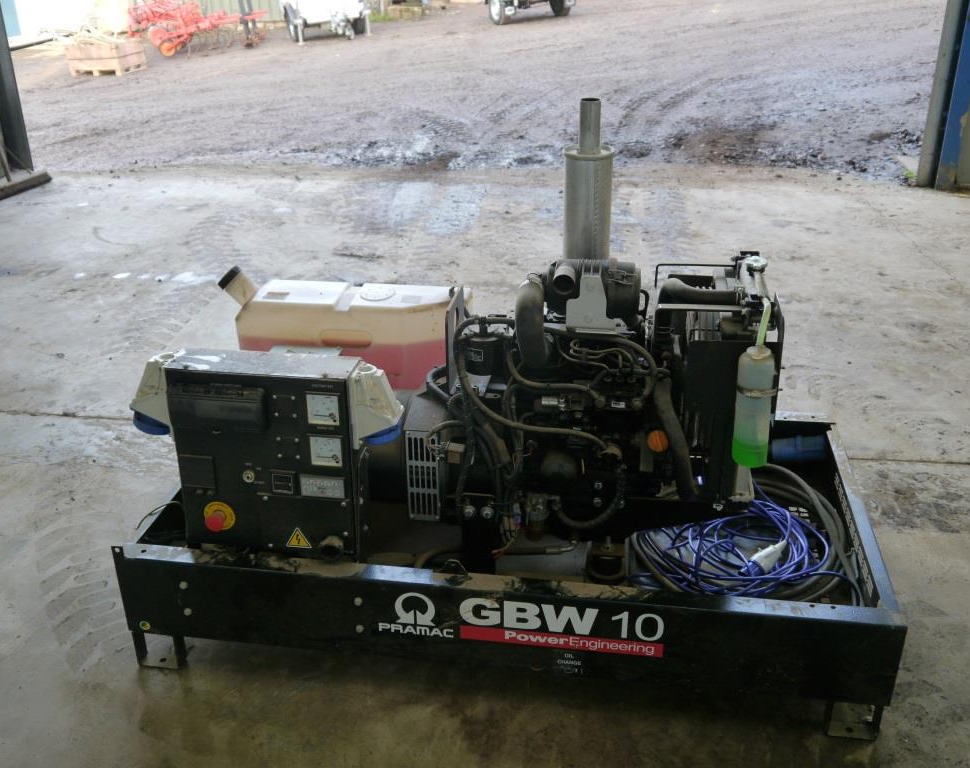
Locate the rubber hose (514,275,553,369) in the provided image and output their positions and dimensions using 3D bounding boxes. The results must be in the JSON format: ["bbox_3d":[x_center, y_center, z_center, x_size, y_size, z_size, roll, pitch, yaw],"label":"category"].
[{"bbox_3d":[0.105,-0.131,2.160,0.074,0.191,0.107,3,25,8],"label":"rubber hose"}]

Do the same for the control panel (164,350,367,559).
[{"bbox_3d":[-0.450,0.167,2.142,0.386,0.454,0.105,3,25,8],"label":"control panel"}]

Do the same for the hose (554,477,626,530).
[{"bbox_3d":[0.238,0.266,2.259,0.146,0.115,0.055,3,25,8],"label":"hose"}]

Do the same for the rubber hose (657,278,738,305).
[{"bbox_3d":[0.453,-0.191,2.153,0.160,0.066,0.059,3,25,8],"label":"rubber hose"}]

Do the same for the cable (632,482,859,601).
[{"bbox_3d":[0.611,0.400,2.432,0.478,0.117,0.409,3,25,8],"label":"cable"}]

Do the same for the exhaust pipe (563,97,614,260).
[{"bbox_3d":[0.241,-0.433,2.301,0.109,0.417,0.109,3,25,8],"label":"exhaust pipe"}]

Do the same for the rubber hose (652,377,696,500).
[{"bbox_3d":[0.407,0.120,2.183,0.092,0.285,0.086,3,25,8],"label":"rubber hose"}]

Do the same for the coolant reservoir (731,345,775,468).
[{"bbox_3d":[0.556,0.042,2.078,0.074,0.252,0.076,3,25,8],"label":"coolant reservoir"}]

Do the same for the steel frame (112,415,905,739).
[{"bbox_3d":[0.077,0.368,2.544,1.646,0.304,0.920,3,25,8],"label":"steel frame"}]

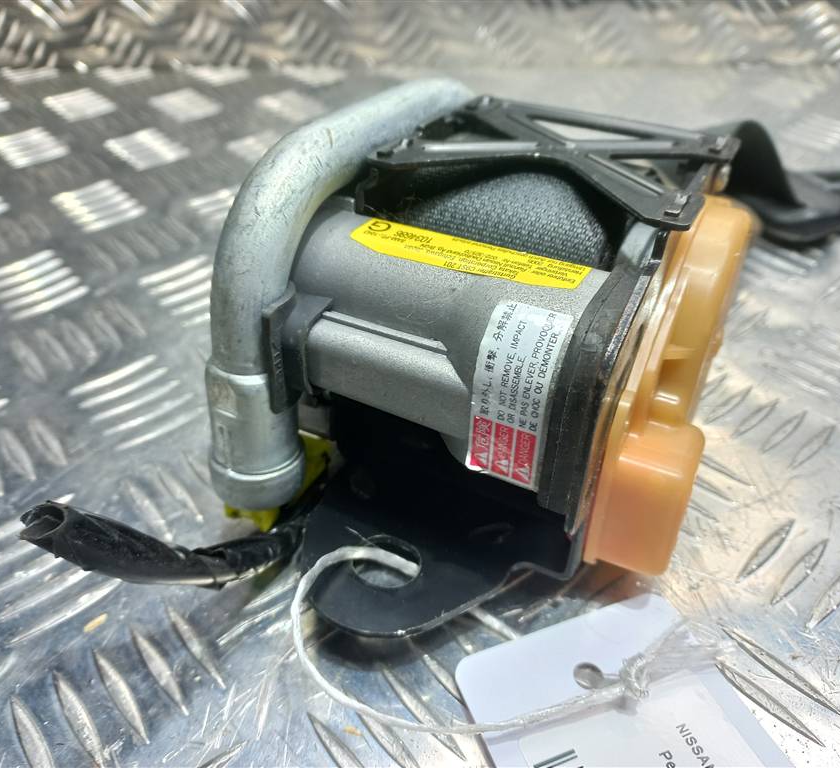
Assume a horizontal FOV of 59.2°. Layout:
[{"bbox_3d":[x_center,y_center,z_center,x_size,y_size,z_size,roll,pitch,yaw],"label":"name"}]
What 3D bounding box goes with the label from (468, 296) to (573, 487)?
[{"bbox_3d":[0.017,0.004,0.133,0.014,0.036,0.009,17,29,19],"label":"label"}]

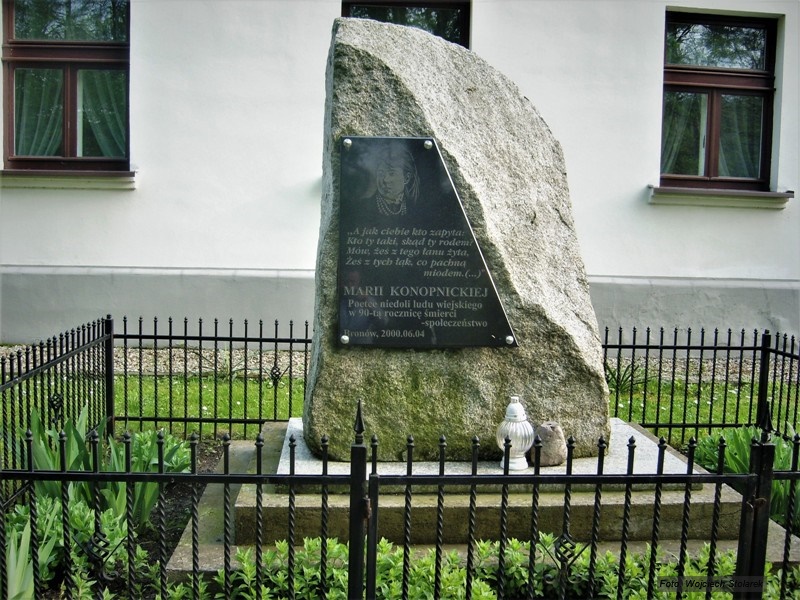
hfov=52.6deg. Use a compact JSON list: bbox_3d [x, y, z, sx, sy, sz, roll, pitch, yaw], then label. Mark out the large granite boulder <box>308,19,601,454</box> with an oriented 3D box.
[{"bbox_3d":[0.294,-0.306,3.992,1.516,2.073,0.635,1,6,-5],"label":"large granite boulder"}]

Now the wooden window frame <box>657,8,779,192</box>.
[{"bbox_3d":[3.410,-2.133,8.715,1.340,1.900,0.130,1,6,-5],"label":"wooden window frame"}]

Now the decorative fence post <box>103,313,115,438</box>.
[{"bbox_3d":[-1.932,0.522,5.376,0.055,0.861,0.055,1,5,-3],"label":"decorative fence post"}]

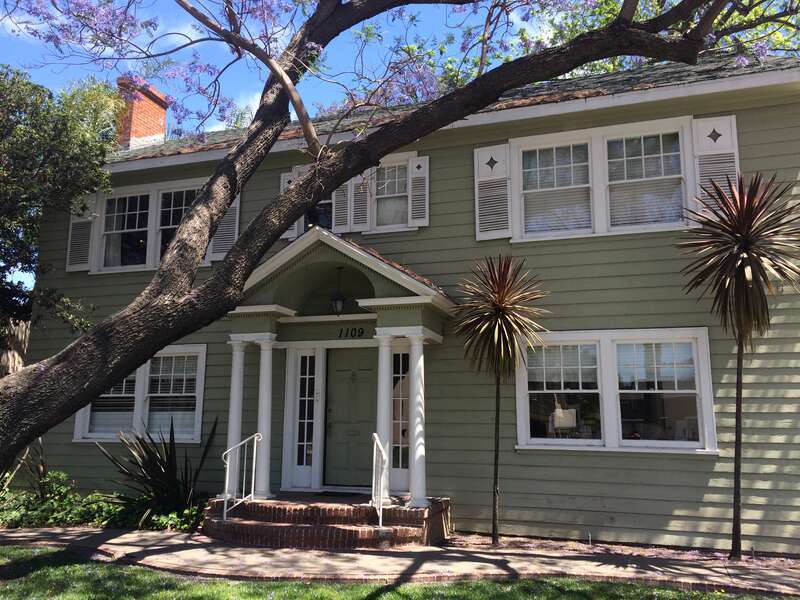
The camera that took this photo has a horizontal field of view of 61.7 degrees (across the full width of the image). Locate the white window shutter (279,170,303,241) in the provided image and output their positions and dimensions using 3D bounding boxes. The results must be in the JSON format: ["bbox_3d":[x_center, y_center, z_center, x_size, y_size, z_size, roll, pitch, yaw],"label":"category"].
[{"bbox_3d":[-1.829,-1.557,11.096,0.313,1.146,0.050,-3,-10,19],"label":"white window shutter"}]

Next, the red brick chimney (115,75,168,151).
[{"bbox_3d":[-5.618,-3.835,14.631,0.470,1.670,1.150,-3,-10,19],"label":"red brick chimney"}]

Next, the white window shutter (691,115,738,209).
[{"bbox_3d":[4.272,-1.758,9.001,0.522,1.477,0.050,-3,-10,19],"label":"white window shutter"}]

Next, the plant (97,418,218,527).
[{"bbox_3d":[-3.640,2.495,9.926,1.967,1.473,1.418,-3,-10,19],"label":"plant"}]

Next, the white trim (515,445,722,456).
[{"bbox_3d":[2.696,1.904,8.510,2.478,0.057,0.082,-3,-10,19],"label":"white trim"}]

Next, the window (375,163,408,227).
[{"bbox_3d":[-0.131,-1.636,10.549,0.694,1.183,0.120,-3,-10,19],"label":"window"}]

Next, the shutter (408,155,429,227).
[{"bbox_3d":[0.274,-1.616,9.998,0.319,1.082,0.037,-3,-10,19],"label":"shutter"}]

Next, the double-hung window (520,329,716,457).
[{"bbox_3d":[2.831,1.213,9.029,2.522,1.620,0.120,-3,-10,19],"label":"double-hung window"}]

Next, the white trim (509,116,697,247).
[{"bbox_3d":[2.839,-1.675,9.519,2.551,1.588,0.120,-3,-10,19],"label":"white trim"}]

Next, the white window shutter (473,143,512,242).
[{"bbox_3d":[1.328,-1.546,9.606,0.510,1.377,0.037,-3,-10,19],"label":"white window shutter"}]

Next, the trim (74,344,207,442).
[{"bbox_3d":[-4.482,1.608,11.514,2.643,1.634,0.120,-3,-10,19],"label":"trim"}]

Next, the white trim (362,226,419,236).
[{"bbox_3d":[-0.154,-1.047,10.046,0.897,0.046,0.082,-3,-10,19],"label":"white trim"}]

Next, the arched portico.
[{"bbox_3d":[-0.893,0.910,9.337,3.148,3.601,1.263,-3,-10,19],"label":"arched portico"}]

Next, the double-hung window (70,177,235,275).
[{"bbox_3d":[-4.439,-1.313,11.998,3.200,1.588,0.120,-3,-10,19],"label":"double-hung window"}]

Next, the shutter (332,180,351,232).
[{"bbox_3d":[-0.931,-1.621,10.793,0.314,1.108,0.050,-3,-10,19],"label":"shutter"}]

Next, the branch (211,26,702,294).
[{"bbox_3d":[0.324,-1.303,6.546,4.899,2.247,1.000,-3,-10,19],"label":"branch"}]

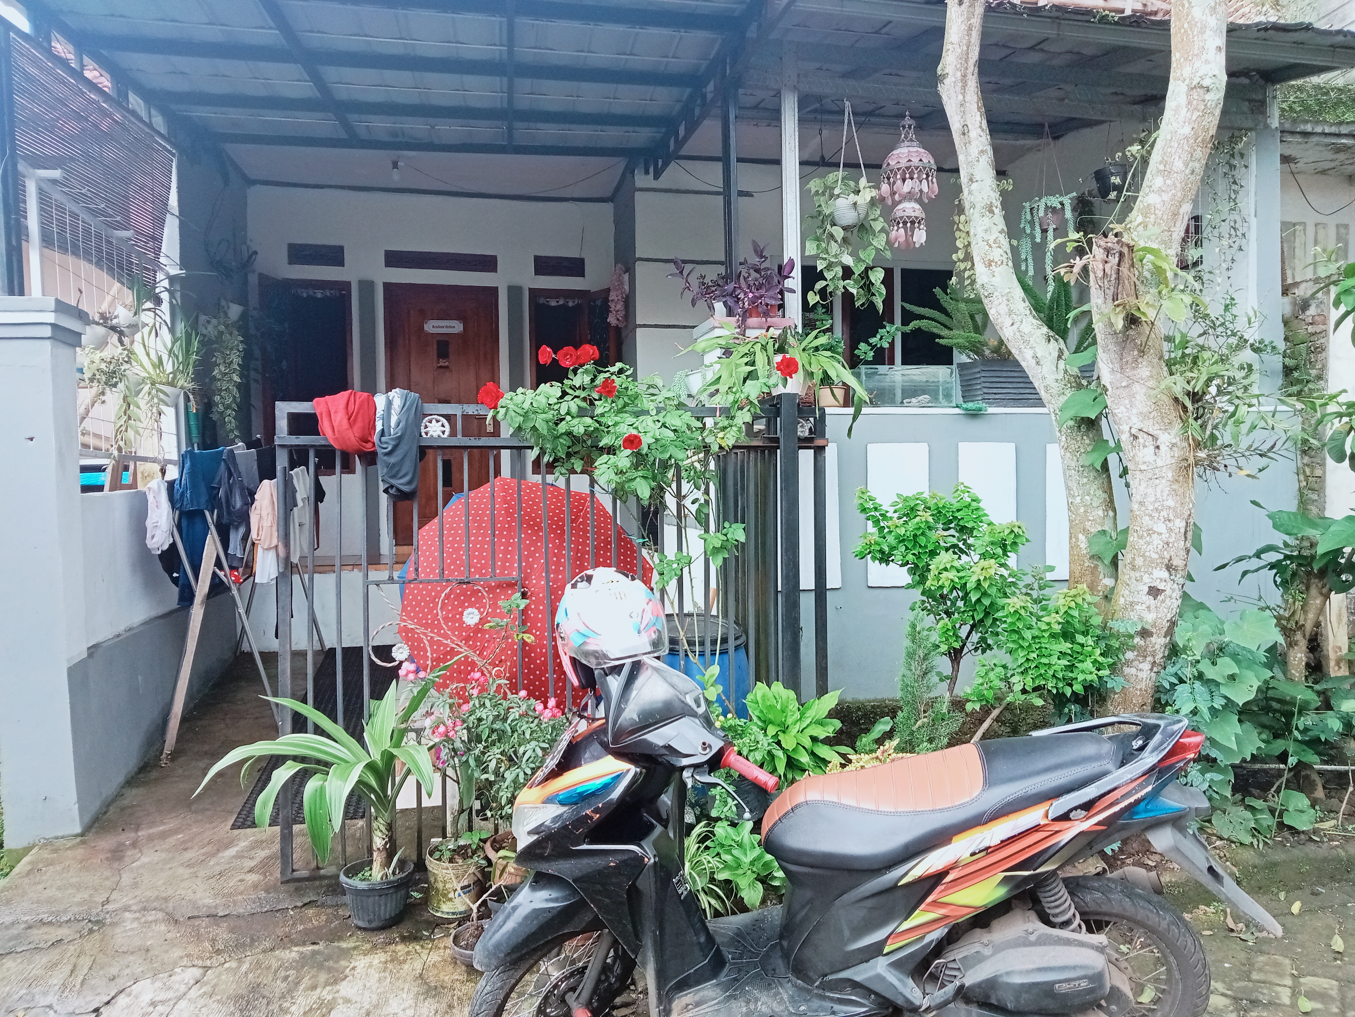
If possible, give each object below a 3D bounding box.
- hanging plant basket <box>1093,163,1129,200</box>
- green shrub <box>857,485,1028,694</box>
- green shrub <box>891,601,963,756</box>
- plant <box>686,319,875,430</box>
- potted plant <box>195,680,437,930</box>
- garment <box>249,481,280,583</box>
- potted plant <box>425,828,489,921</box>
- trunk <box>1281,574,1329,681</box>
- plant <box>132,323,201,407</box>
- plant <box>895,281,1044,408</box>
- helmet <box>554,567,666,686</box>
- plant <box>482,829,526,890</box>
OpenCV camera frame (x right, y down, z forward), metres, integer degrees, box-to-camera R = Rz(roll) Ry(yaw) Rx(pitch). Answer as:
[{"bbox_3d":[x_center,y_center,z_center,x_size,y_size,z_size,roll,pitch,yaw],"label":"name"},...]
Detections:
[{"bbox_3d":[2.017,-1.522,5.100,0.165,0.180,0.165,-1,2,0],"label":"hanging plant basket"},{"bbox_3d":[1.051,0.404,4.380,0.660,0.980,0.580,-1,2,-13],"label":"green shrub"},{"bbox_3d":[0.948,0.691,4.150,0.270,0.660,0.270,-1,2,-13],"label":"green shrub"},{"bbox_3d":[0.410,-0.531,4.350,0.680,0.430,0.520,-1,1,-12],"label":"plant"},{"bbox_3d":[-1.190,0.966,3.630,0.760,0.790,0.660,-1,2,-13],"label":"potted plant"},{"bbox_3d":[-2.251,0.127,6.000,0.180,0.560,0.220,-1,2,-13],"label":"garment"},{"bbox_3d":[-0.747,1.238,3.720,0.215,0.270,0.210,-1,2,-13],"label":"potted plant"},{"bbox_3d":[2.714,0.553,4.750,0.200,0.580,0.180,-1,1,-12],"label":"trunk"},{"bbox_3d":[-2.377,-0.662,5.100,0.320,0.400,0.300,-1,1,-12],"label":"plant"},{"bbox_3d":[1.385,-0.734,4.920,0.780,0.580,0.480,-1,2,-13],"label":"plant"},{"bbox_3d":[-0.164,0.289,2.680,0.250,0.270,0.310,-6,2,-35],"label":"helmet"},{"bbox_3d":[-0.519,1.154,3.550,0.270,0.260,0.270,-1,1,-12],"label":"plant"}]

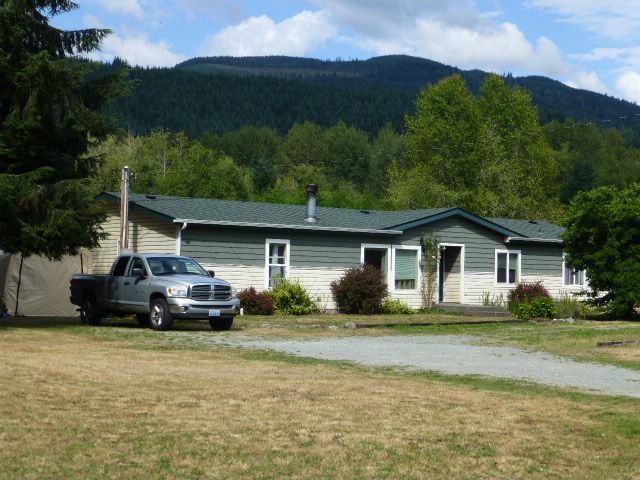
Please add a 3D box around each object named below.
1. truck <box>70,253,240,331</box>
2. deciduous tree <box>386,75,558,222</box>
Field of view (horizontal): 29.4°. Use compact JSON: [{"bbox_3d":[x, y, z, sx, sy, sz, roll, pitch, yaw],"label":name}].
[{"bbox_3d":[-4.284,1.291,31.361,2.030,1.920,5.780,3,-2,-38],"label":"truck"},{"bbox_3d":[9.430,-3.175,74.000,10.500,13.600,9.800,1,-2,0],"label":"deciduous tree"}]

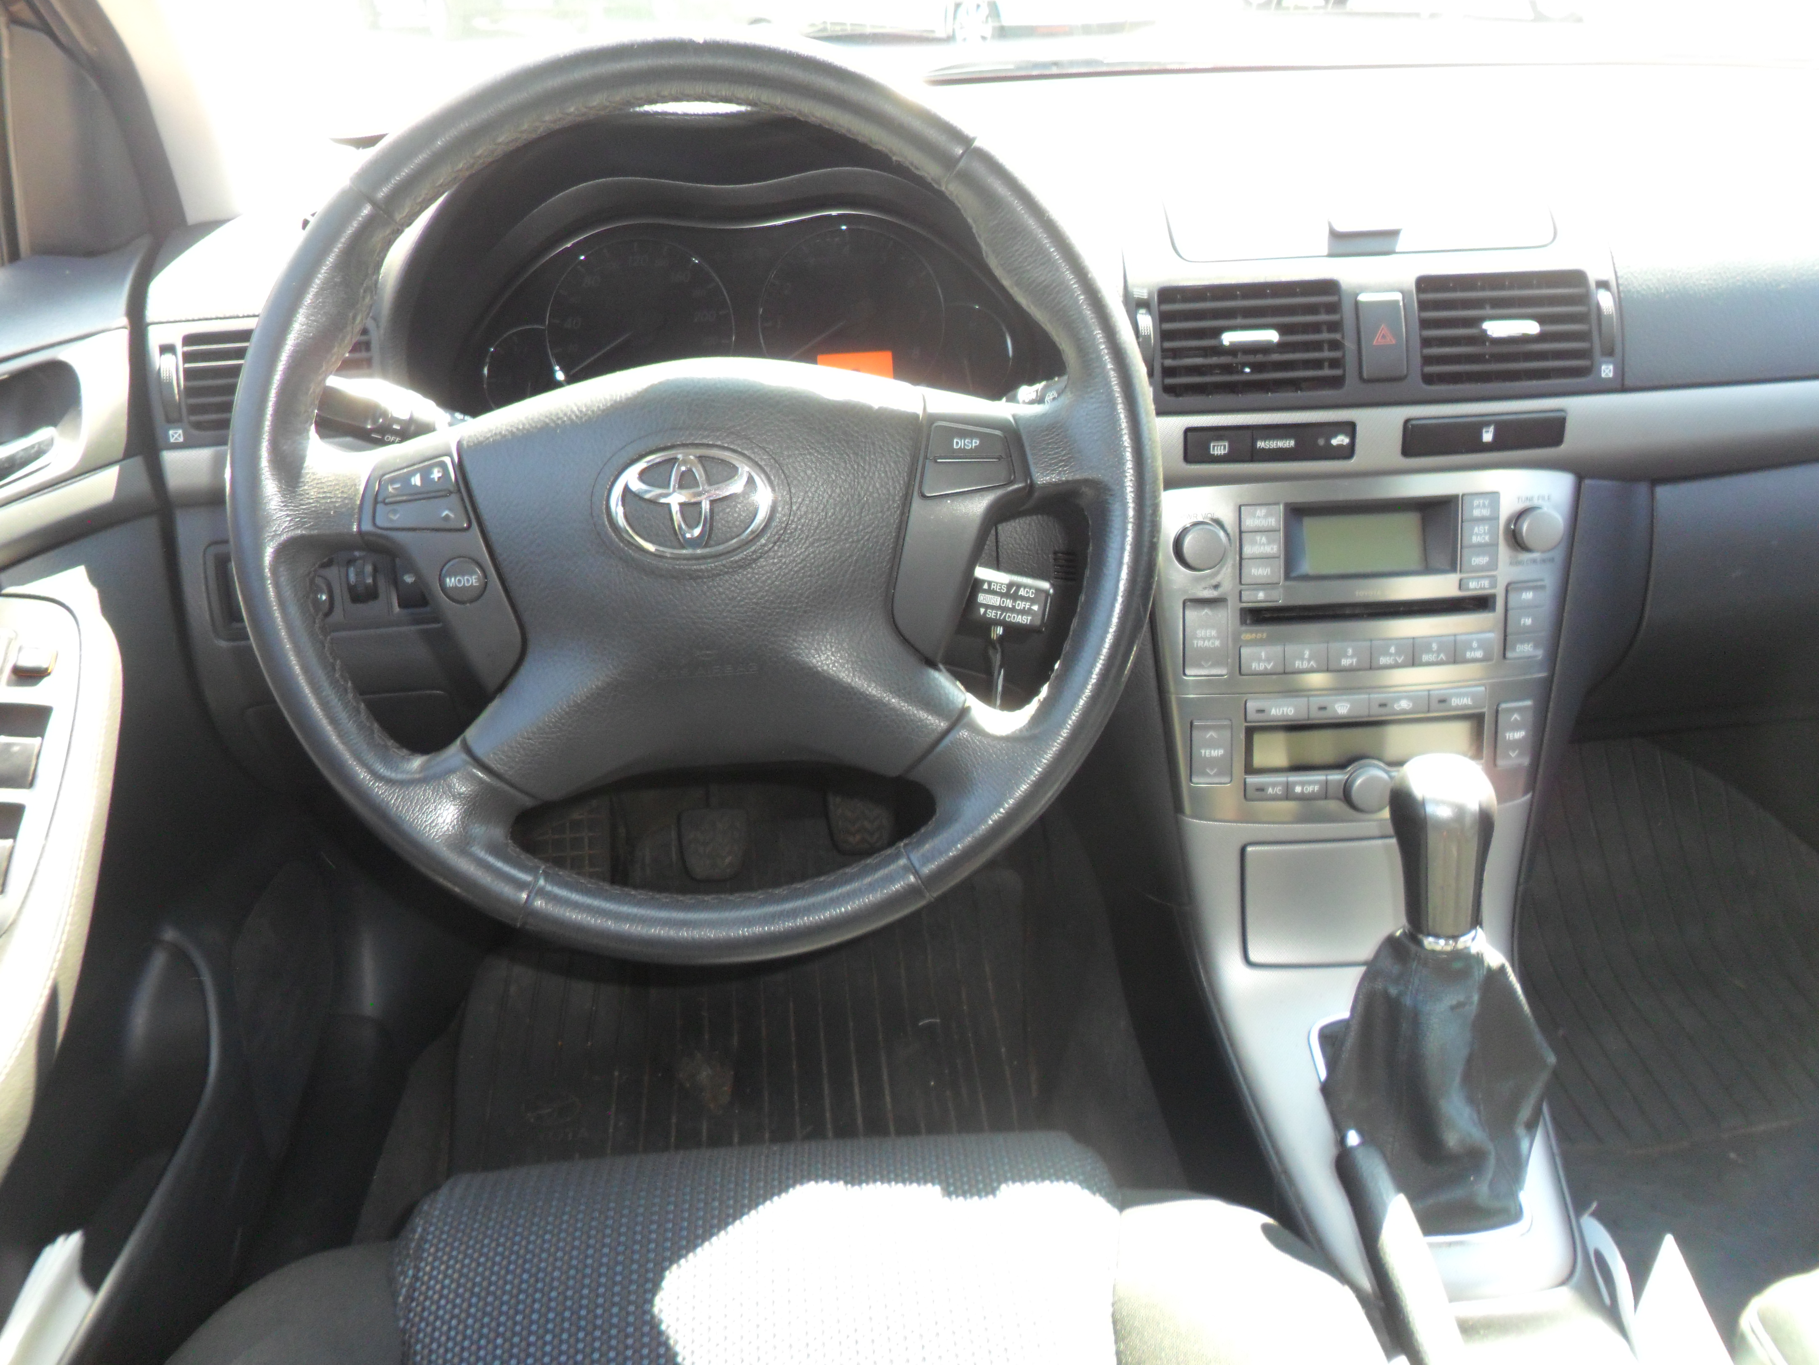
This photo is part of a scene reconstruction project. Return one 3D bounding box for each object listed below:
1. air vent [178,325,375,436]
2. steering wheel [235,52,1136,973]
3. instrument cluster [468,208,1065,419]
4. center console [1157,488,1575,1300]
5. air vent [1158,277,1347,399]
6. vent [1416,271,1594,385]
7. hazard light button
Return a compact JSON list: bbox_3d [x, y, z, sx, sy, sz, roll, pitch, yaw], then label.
[{"bbox_3d":[-0.346,-0.166,0.789,0.108,0.060,0.035,-3,6,-2],"label":"air vent"},{"bbox_3d":[-0.087,-0.074,0.607,0.380,0.380,0.090,-3,2,-2],"label":"steering wheel"},{"bbox_3d":[-0.096,-0.219,0.865,0.350,0.140,0.060,-3,8,-2],"label":"instrument cluster"},{"bbox_3d":[0.272,0.105,0.767,0.235,0.380,0.290,-3,28,-2],"label":"center console"},{"bbox_3d":[0.186,-0.190,0.794,0.104,0.062,0.035,-3,6,-2],"label":"air vent"},{"bbox_3d":[0.329,-0.198,0.799,0.101,0.062,0.035,-3,6,-2],"label":"vent"},{"bbox_3d":[0.260,-0.191,0.784,0.029,0.052,0.015,-3,6,-2],"label":"hazard light button"}]

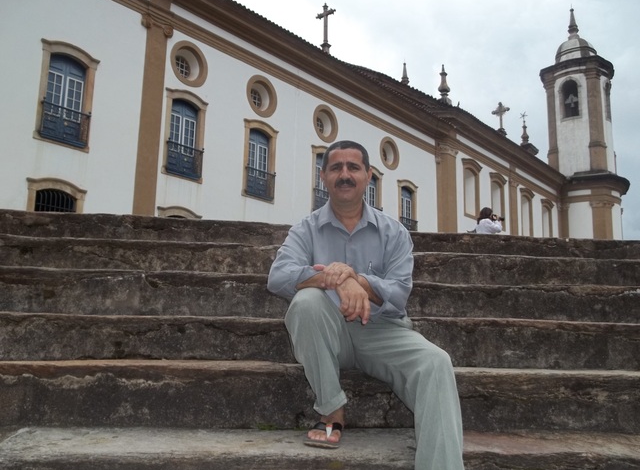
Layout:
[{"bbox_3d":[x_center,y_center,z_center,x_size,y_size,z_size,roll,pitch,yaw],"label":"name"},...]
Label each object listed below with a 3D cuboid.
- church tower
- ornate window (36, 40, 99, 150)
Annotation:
[{"bbox_3d":[20.549,-5.015,47.702,5.800,28.000,5.800,-9,-15,41],"label":"church tower"},{"bbox_3d":[-6.769,-3.734,16.306,0.360,2.858,1.621,-9,-15,41],"label":"ornate window"}]

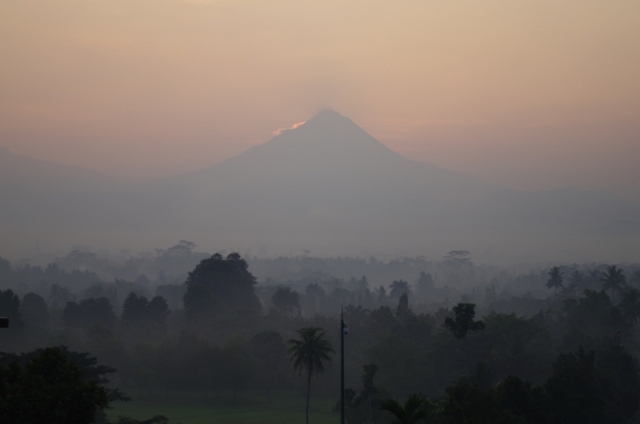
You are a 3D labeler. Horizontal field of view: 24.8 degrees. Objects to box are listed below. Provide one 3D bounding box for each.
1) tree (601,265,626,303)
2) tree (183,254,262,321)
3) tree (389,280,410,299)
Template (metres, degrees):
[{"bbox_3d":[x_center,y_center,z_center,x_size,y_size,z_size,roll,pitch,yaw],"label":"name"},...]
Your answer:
[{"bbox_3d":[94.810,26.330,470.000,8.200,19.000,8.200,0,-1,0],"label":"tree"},{"bbox_3d":[-35.880,28.600,530.000,28.000,28.000,26.000,0,-1,0],"label":"tree"},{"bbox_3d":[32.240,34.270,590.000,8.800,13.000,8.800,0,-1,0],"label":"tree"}]

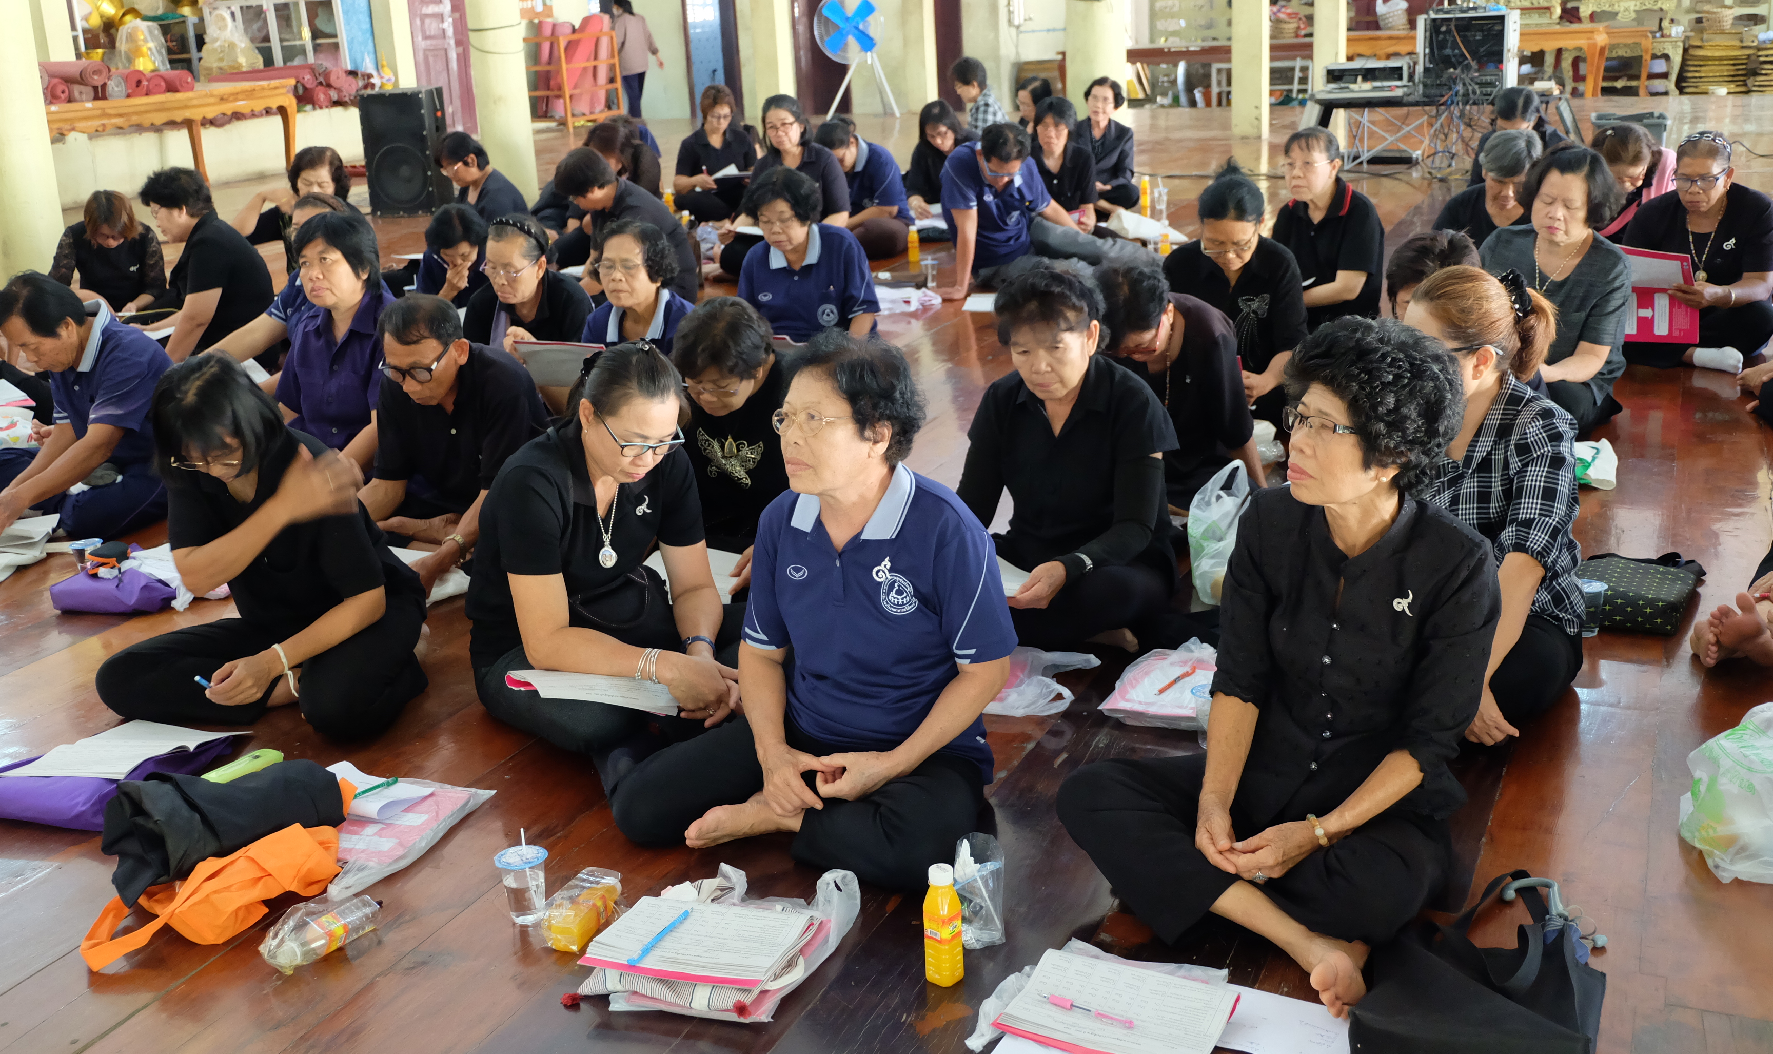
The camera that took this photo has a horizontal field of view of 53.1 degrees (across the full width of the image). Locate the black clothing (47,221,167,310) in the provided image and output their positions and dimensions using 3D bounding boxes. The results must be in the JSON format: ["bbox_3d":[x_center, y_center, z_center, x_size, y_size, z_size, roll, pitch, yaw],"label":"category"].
[{"bbox_3d":[-3.291,-1.084,7.500,0.460,0.420,0.330,-8,17,-17],"label":"black clothing"}]

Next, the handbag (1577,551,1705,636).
[{"bbox_3d":[1.506,0.137,3.684,0.270,0.090,0.250,3,18,19],"label":"handbag"}]

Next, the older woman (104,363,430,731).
[{"bbox_3d":[-1.322,-0.021,3.817,0.690,0.745,0.580,6,19,27],"label":"older woman"}]

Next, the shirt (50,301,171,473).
[{"bbox_3d":[-2.236,-0.391,5.158,0.330,0.530,0.450,-13,19,-30],"label":"shirt"}]

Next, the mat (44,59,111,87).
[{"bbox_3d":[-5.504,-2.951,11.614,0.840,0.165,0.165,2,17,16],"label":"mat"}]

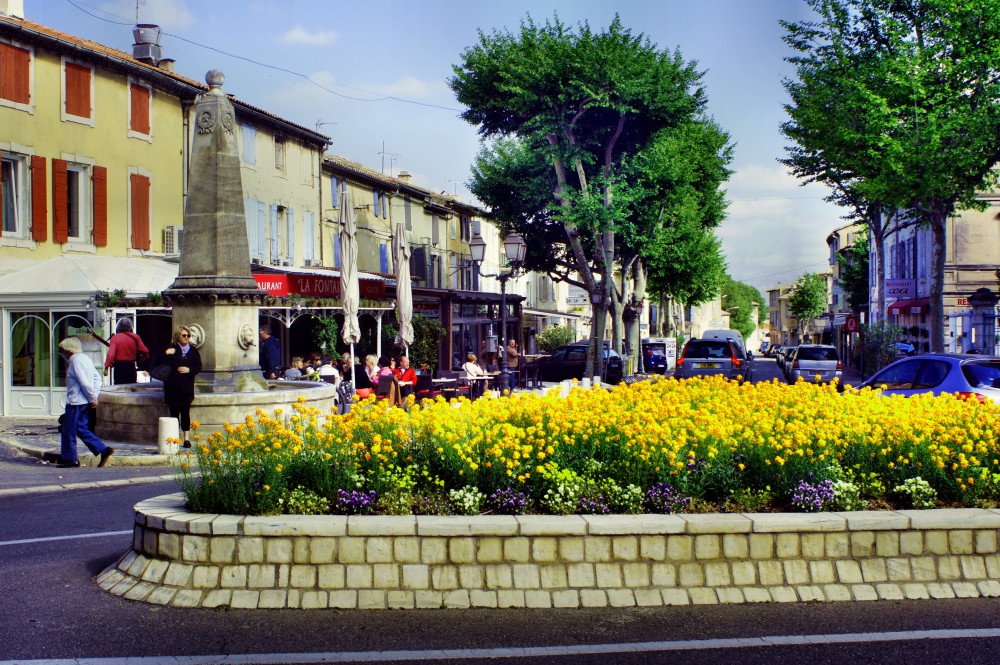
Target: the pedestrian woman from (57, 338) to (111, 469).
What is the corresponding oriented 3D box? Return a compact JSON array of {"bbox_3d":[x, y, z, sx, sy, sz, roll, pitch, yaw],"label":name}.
[{"bbox_3d":[-5.200,0.880,14.600,0.720,1.640,0.520,0,0,0],"label":"pedestrian woman"}]

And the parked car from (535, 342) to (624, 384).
[{"bbox_3d":[2.630,1.260,46.300,4.300,1.580,1.760,0,1,34],"label":"parked car"}]

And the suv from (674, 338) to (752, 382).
[{"bbox_3d":[6.410,1.090,34.800,1.900,1.740,4.750,0,-1,14],"label":"suv"}]

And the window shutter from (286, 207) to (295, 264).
[{"bbox_3d":[-7.150,-3.280,40.000,0.050,1.950,0.530,0,0,14],"label":"window shutter"}]

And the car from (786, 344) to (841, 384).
[{"bbox_3d":[11.990,1.350,44.300,1.780,1.670,4.400,0,-1,12],"label":"car"}]

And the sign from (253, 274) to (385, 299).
[{"bbox_3d":[-3.600,-0.940,25.400,0.300,0.480,5.800,0,1,13],"label":"sign"}]

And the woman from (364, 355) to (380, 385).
[{"bbox_3d":[-2.380,1.030,20.900,0.750,1.250,0.500,-1,1,-37],"label":"woman"}]

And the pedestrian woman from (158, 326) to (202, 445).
[{"bbox_3d":[-4.310,0.730,15.750,0.580,1.660,0.400,0,0,-23],"label":"pedestrian woman"}]

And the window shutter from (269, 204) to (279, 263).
[{"bbox_3d":[-7.120,-3.090,36.700,0.060,1.840,0.530,0,1,13],"label":"window shutter"}]

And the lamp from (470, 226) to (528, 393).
[{"bbox_3d":[-0.040,-0.410,30.500,1.520,4.420,1.550,0,1,0],"label":"lamp"}]

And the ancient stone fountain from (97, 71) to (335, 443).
[{"bbox_3d":[-4.310,-1.240,17.750,3.570,5.500,3.570,0,1,34],"label":"ancient stone fountain"}]

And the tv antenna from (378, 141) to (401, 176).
[{"bbox_3d":[-5.400,-8.530,57.000,1.250,1.720,0.500,-1,1,-31],"label":"tv antenna"}]

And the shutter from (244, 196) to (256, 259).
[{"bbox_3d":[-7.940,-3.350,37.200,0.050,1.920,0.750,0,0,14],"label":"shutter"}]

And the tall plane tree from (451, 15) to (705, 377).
[{"bbox_3d":[2.850,-4.950,43.500,9.400,13.500,9.000,0,0,14],"label":"tall plane tree"}]

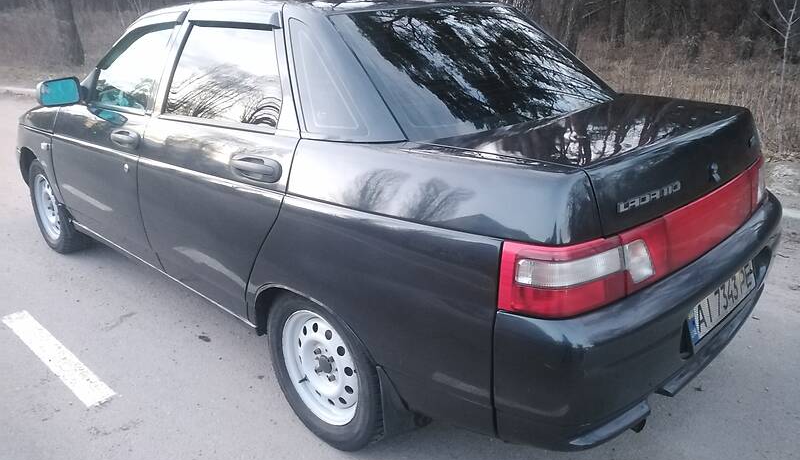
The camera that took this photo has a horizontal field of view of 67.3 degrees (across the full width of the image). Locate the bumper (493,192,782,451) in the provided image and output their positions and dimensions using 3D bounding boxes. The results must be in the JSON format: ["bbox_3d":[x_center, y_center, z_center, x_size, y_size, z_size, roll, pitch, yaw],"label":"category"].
[{"bbox_3d":[0.850,0.190,1.771,0.290,0.380,1.620,18,25,41],"label":"bumper"}]

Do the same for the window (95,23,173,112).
[{"bbox_3d":[-1.164,-0.695,2.564,0.640,0.370,0.050,18,4,41],"label":"window"}]

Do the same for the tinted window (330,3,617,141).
[{"bbox_3d":[0.303,-0.592,2.076,1.200,0.100,0.590,-18,62,-43],"label":"tinted window"}]

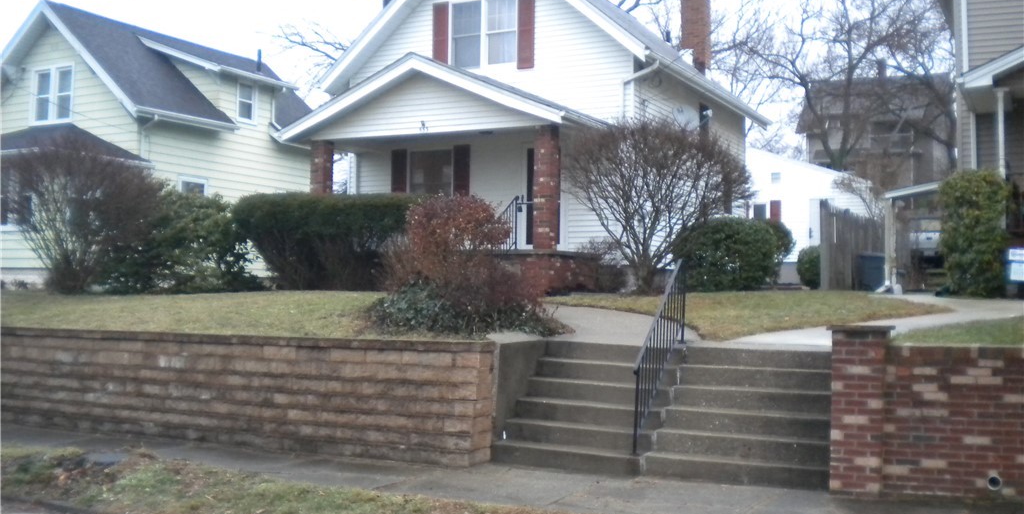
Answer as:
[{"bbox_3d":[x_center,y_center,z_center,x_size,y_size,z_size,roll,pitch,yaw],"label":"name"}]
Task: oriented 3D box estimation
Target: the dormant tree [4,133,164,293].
[{"bbox_3d":[-8.258,-0.821,20.000,3.000,3.100,2.800,0,-1,27],"label":"dormant tree"}]

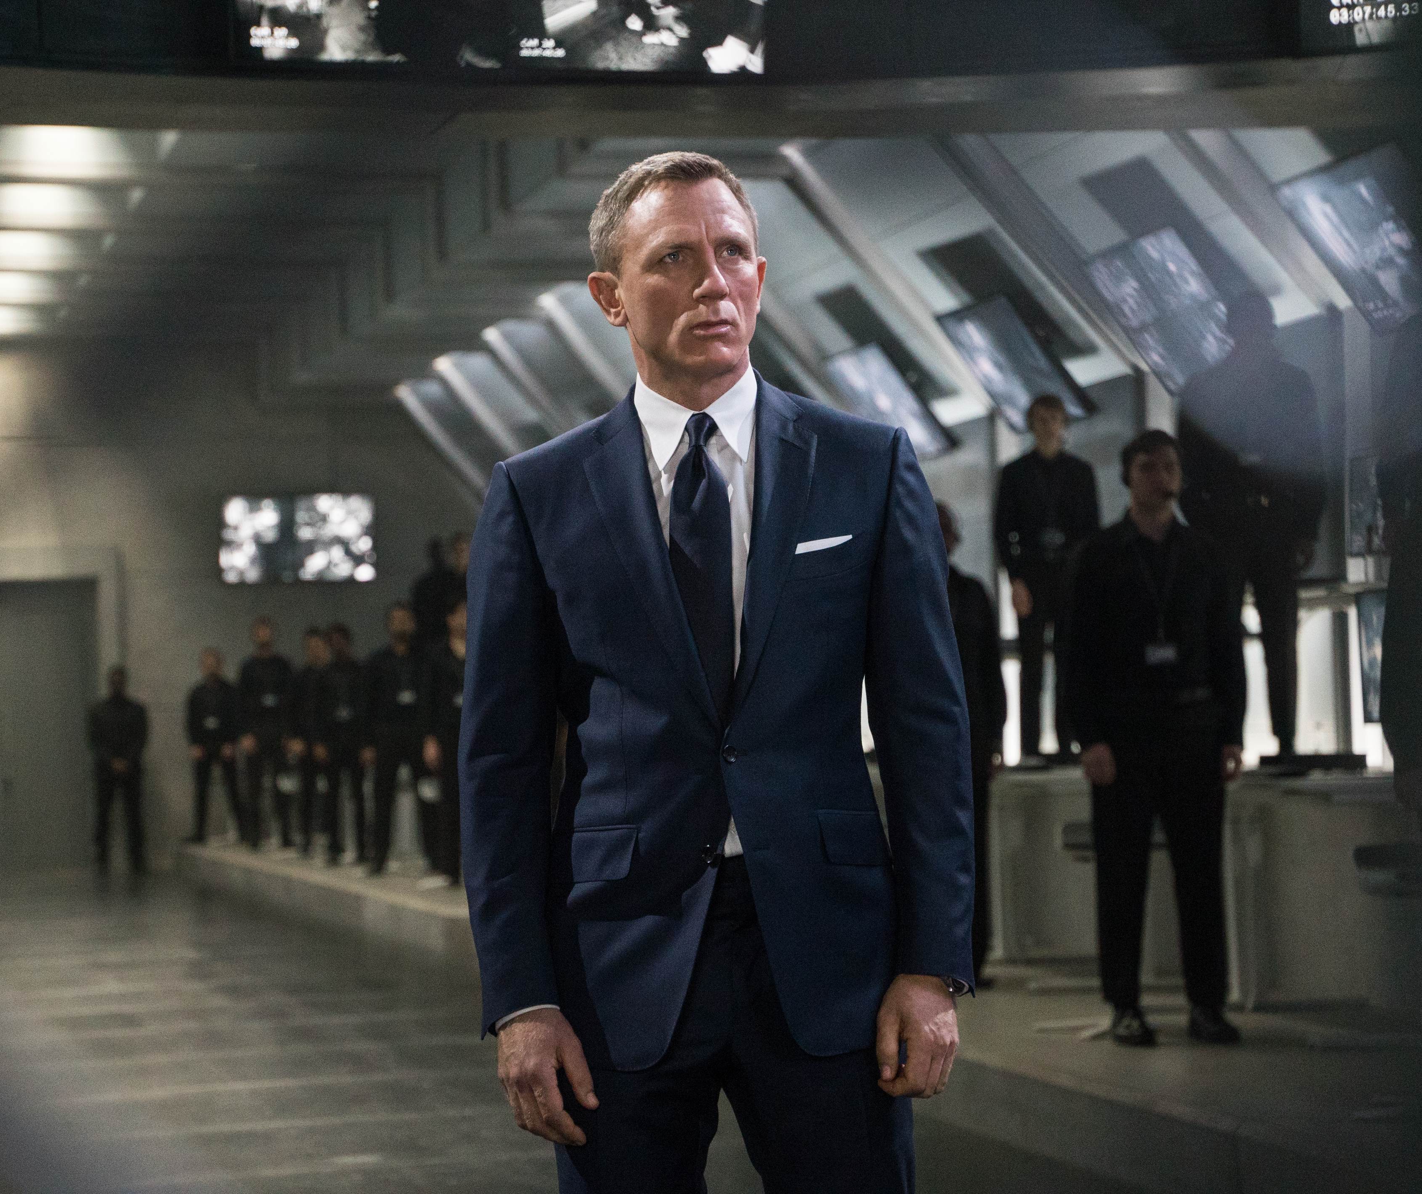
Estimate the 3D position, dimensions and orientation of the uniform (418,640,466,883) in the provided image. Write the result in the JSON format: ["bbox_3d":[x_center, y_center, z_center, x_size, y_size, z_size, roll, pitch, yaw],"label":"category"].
[{"bbox_3d":[-1.589,1.045,27.400,0.540,1.530,0.340,0,-2,-11],"label":"uniform"}]

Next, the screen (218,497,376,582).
[{"bbox_3d":[-3.682,-0.519,38.700,1.360,0.770,0.080,0,-2,-8],"label":"screen"}]

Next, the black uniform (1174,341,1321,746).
[{"bbox_3d":[2.061,-0.171,16.500,0.560,1.540,0.340,0,-2,7],"label":"black uniform"}]

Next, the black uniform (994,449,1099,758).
[{"bbox_3d":[1.585,0.030,20.400,0.510,1.460,0.320,0,-2,0],"label":"black uniform"}]

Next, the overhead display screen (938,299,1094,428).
[{"bbox_3d":[1.502,-1.147,20.996,0.080,0.705,1.250,-38,5,-10],"label":"overhead display screen"}]

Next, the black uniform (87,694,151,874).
[{"bbox_3d":[-4.938,1.547,36.000,0.510,1.490,0.320,0,-2,-8],"label":"black uniform"}]

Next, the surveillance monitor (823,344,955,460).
[{"bbox_3d":[0.995,-1.063,23.519,0.080,0.705,1.250,-38,5,-10],"label":"surveillance monitor"}]

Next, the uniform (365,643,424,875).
[{"bbox_3d":[-2.034,1.061,28.300,0.500,1.510,0.320,0,-2,-11],"label":"uniform"}]

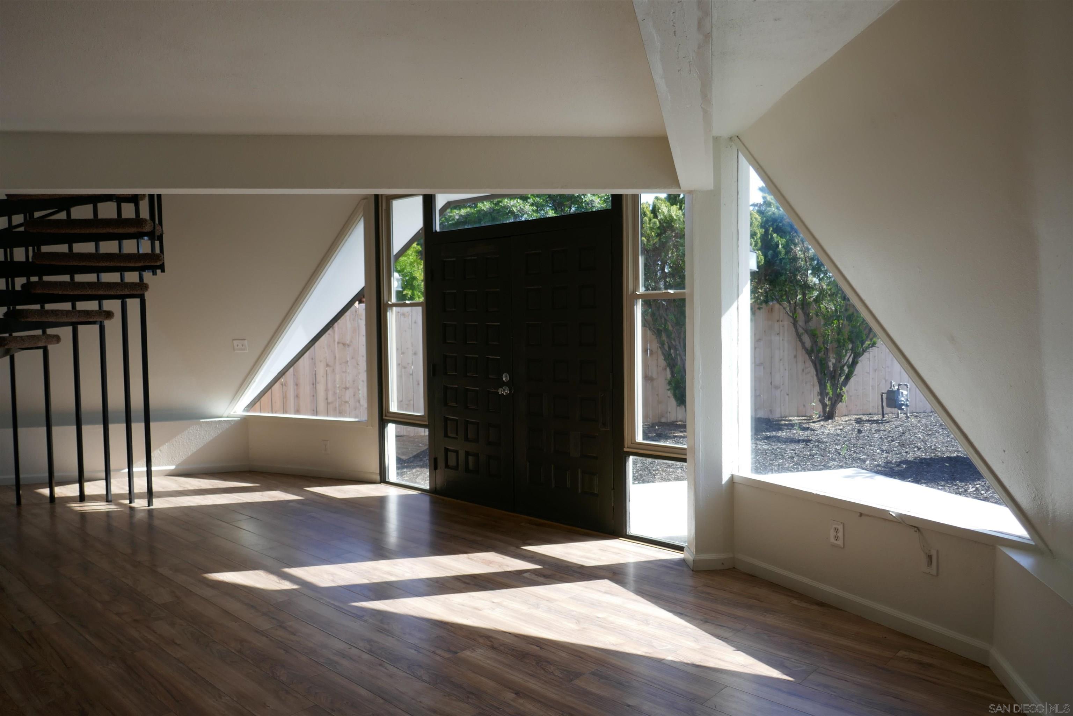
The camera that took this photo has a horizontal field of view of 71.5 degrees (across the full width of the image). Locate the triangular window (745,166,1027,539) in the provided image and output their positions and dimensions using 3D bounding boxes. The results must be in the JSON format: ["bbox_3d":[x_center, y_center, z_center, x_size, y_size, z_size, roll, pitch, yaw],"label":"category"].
[{"bbox_3d":[1.520,-0.171,3.436,0.060,1.697,1.453,-2,3,-29],"label":"triangular window"}]

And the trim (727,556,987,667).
[{"bbox_3d":[1.457,1.162,3.568,0.020,0.082,1.406,-2,3,-29],"label":"trim"}]

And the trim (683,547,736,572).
[{"bbox_3d":[0.980,1.136,4.257,0.240,0.082,0.202,-1,3,-8],"label":"trim"}]

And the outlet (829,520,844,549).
[{"bbox_3d":[1.446,0.847,3.583,0.012,0.120,0.074,-2,3,-29],"label":"outlet"}]

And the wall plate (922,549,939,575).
[{"bbox_3d":[1.676,0.869,3.169,0.012,0.115,0.071,-2,3,-29],"label":"wall plate"}]

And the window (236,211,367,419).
[{"bbox_3d":[-2.213,-0.364,6.884,1.602,1.848,0.060,1,3,25],"label":"window"}]

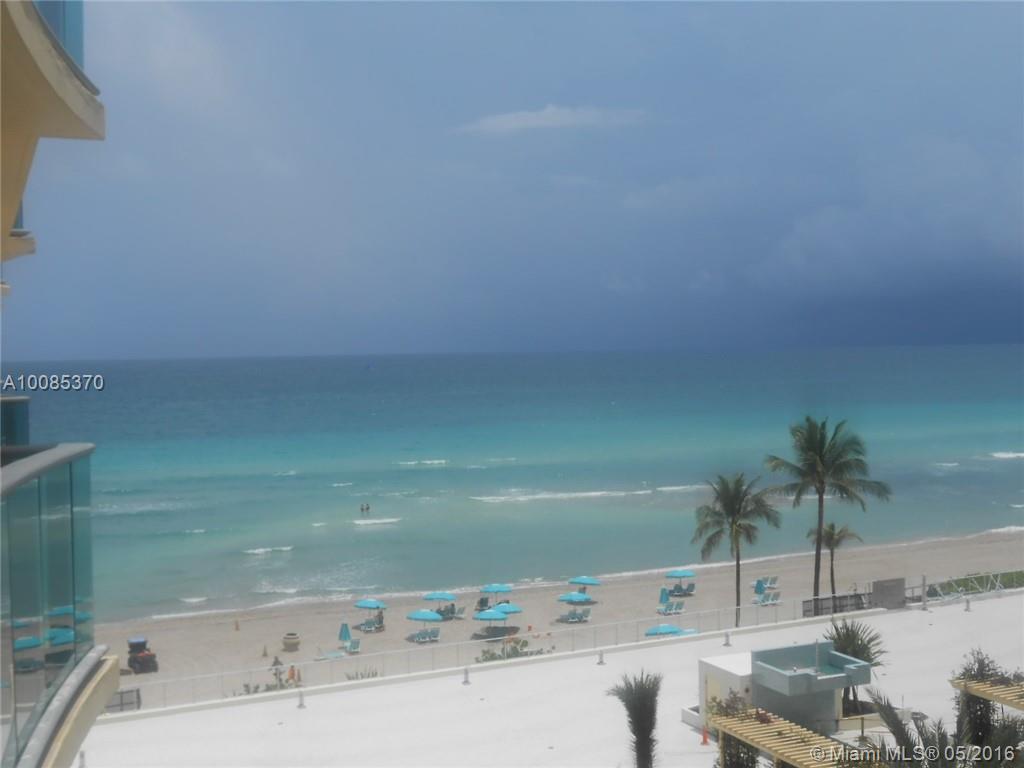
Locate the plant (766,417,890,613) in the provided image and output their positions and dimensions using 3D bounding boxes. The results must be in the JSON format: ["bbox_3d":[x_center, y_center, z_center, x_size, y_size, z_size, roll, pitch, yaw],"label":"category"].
[{"bbox_3d":[18.967,8.480,78.000,7.200,12.820,7.200,-1,1,0],"label":"plant"}]

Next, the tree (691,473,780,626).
[{"bbox_3d":[12.878,10.141,75.000,5.100,9.850,5.100,-1,1,0],"label":"tree"}]

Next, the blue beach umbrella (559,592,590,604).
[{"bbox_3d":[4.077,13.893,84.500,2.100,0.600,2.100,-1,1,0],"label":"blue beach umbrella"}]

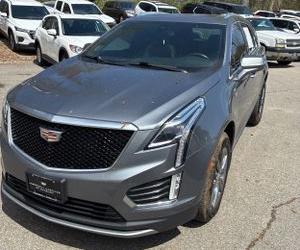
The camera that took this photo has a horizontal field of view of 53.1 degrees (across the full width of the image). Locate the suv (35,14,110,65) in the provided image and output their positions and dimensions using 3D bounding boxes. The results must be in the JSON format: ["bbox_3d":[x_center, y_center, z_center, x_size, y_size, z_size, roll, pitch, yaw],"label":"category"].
[{"bbox_3d":[-2.257,-2.611,9.477,1.840,1.680,4.500,-9,21,-31],"label":"suv"}]

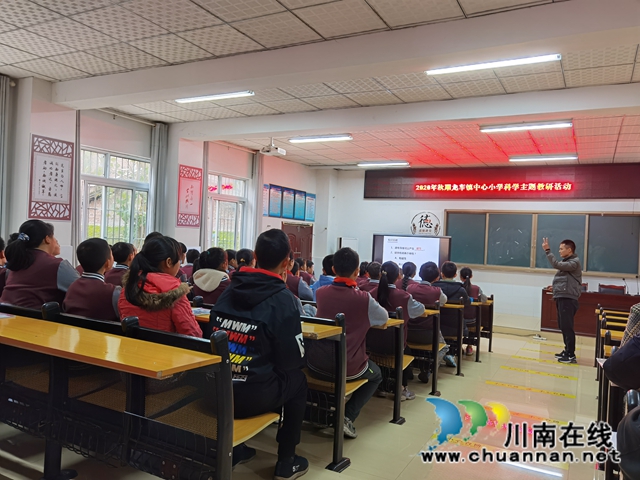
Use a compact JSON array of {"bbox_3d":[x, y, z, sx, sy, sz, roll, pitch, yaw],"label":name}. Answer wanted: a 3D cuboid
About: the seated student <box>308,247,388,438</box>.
[{"bbox_3d":[0.202,0.650,3.022,0.460,1.202,0.640,3,1,29],"label":"seated student"}]

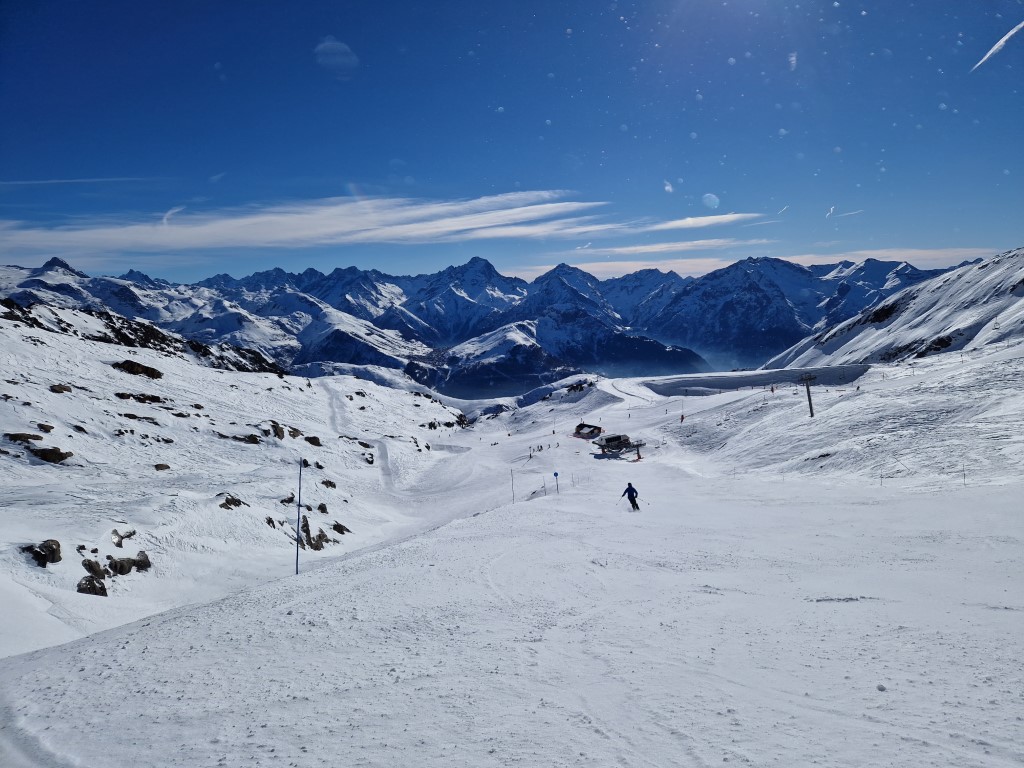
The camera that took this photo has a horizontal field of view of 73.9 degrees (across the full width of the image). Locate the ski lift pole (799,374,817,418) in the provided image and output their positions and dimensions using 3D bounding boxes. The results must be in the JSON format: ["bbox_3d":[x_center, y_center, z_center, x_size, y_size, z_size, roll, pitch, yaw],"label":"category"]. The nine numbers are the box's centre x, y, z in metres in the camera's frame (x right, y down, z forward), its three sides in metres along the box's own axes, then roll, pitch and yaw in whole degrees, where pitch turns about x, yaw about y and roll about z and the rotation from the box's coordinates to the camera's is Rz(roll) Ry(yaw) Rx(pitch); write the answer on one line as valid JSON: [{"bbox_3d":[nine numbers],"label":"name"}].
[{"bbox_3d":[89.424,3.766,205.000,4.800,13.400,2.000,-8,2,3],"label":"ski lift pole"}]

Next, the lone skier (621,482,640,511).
[{"bbox_3d":[7.083,6.696,40.500,1.050,1.650,0.800,1,7,5],"label":"lone skier"}]

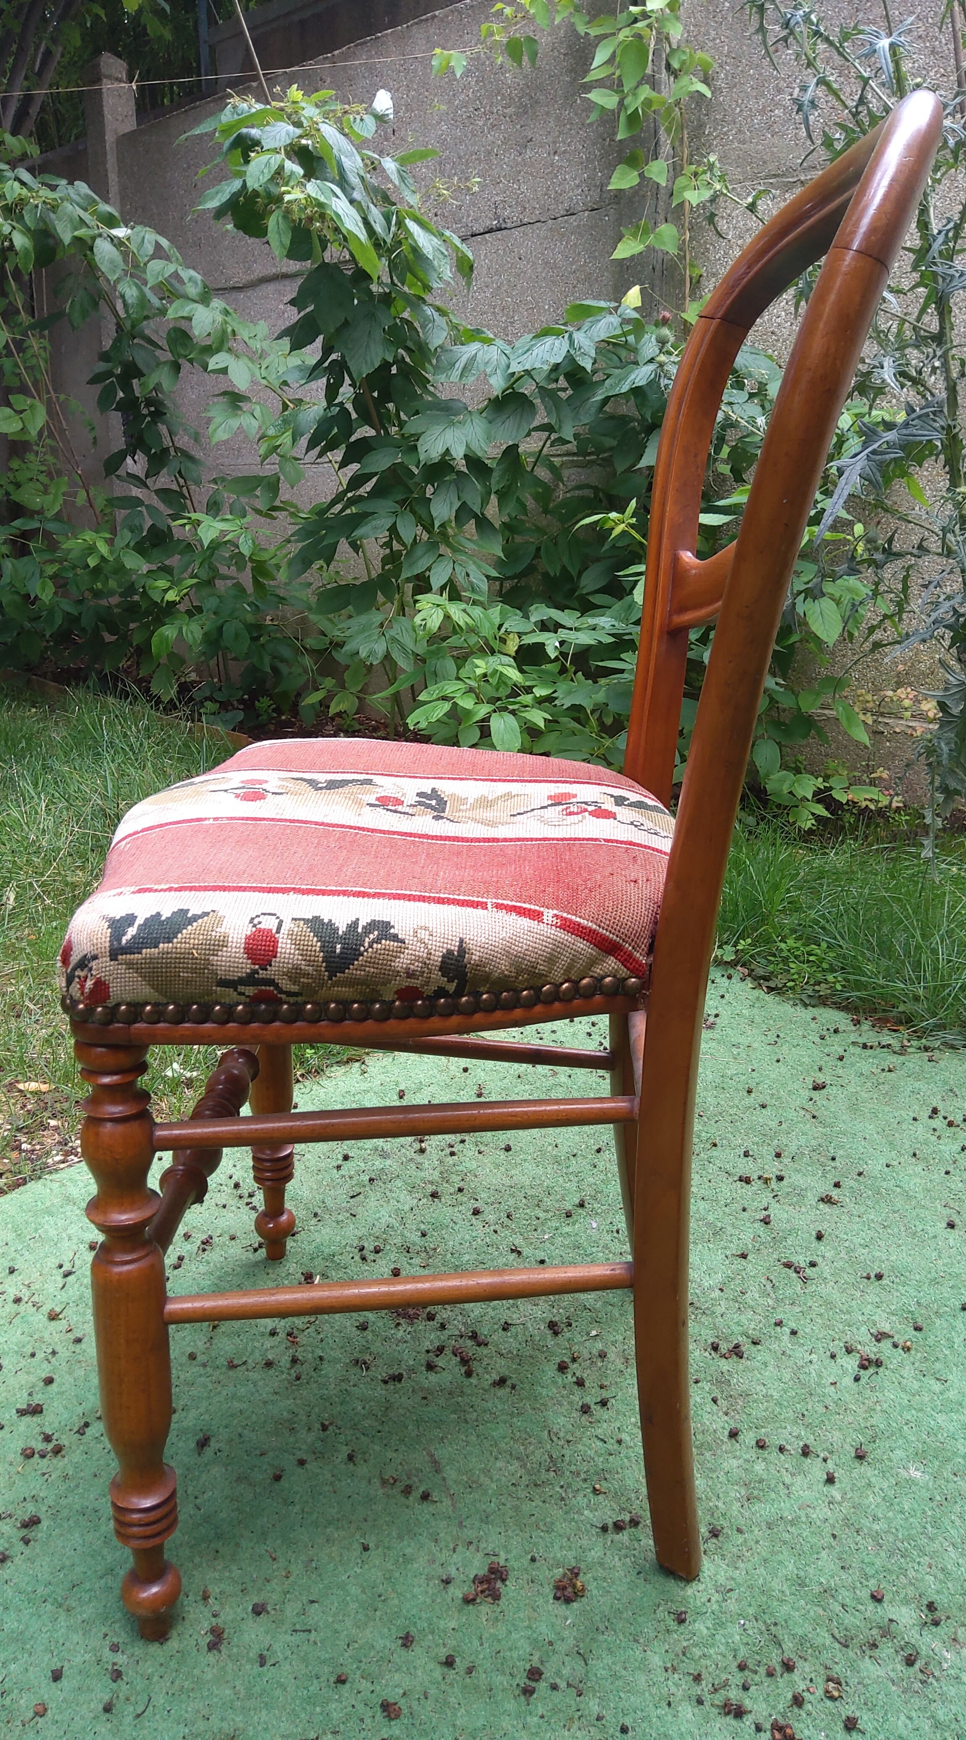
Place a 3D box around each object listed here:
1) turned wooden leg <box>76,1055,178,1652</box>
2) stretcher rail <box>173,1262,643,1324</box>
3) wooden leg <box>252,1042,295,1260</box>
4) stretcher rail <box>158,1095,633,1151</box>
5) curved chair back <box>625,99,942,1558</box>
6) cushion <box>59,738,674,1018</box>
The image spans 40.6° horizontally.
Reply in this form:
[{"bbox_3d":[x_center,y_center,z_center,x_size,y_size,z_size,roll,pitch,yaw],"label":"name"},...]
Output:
[{"bbox_3d":[-0.195,0.280,0.734,0.041,0.408,0.041,3,20,2],"label":"turned wooden leg"},{"bbox_3d":[-0.045,0.239,0.739,0.271,0.018,0.018,-1,21,-8],"label":"stretcher rail"},{"bbox_3d":[-0.174,0.152,1.080,0.041,0.408,0.041,3,20,2],"label":"wooden leg"},{"bbox_3d":[-0.046,0.135,0.699,0.264,0.018,0.018,-1,20,-8],"label":"stretcher rail"},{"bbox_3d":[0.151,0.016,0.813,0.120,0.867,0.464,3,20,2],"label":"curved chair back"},{"bbox_3d":[-0.057,-0.022,0.812,0.352,0.076,0.413,3,20,2],"label":"cushion"}]

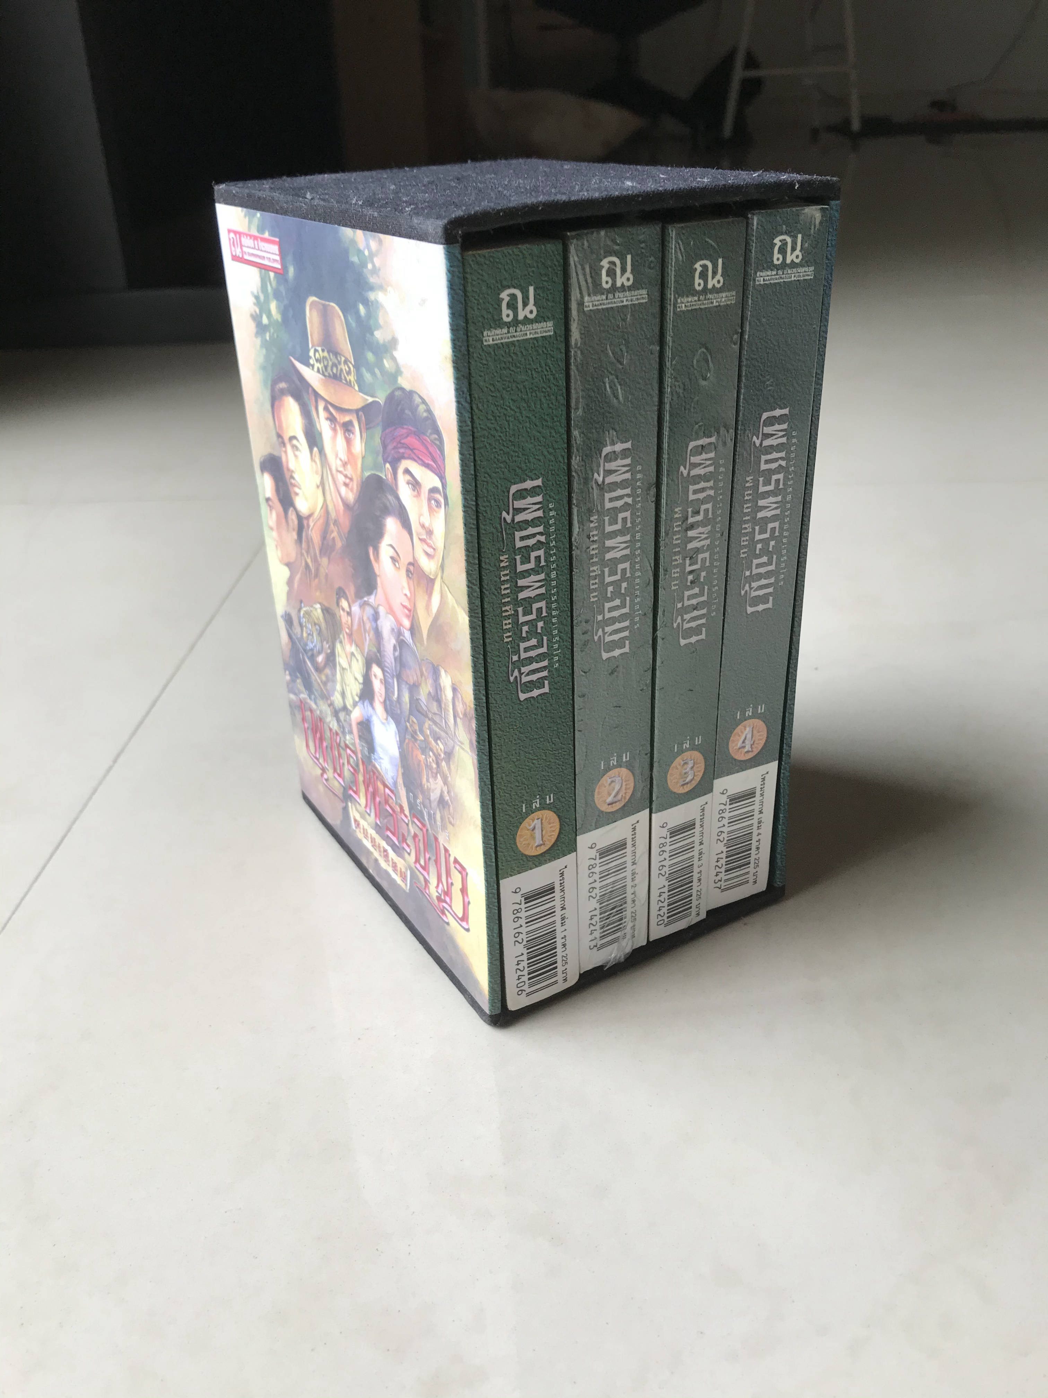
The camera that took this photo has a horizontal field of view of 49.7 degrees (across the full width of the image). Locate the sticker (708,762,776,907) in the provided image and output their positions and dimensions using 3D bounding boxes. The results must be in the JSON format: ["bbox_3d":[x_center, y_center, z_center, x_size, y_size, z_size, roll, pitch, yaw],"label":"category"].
[{"bbox_3d":[0.060,0.038,0.314,0.022,0.043,0.002,-18,31,-27],"label":"sticker"}]

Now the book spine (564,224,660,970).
[{"bbox_3d":[0.017,-0.014,0.269,0.022,0.183,0.016,-18,31,-27],"label":"book spine"}]

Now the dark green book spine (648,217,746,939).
[{"bbox_3d":[0.036,-0.019,0.279,0.021,0.182,0.016,-18,31,-27],"label":"dark green book spine"}]

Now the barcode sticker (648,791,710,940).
[{"bbox_3d":[0.042,0.046,0.305,0.020,0.042,0.002,-18,31,-27],"label":"barcode sticker"}]

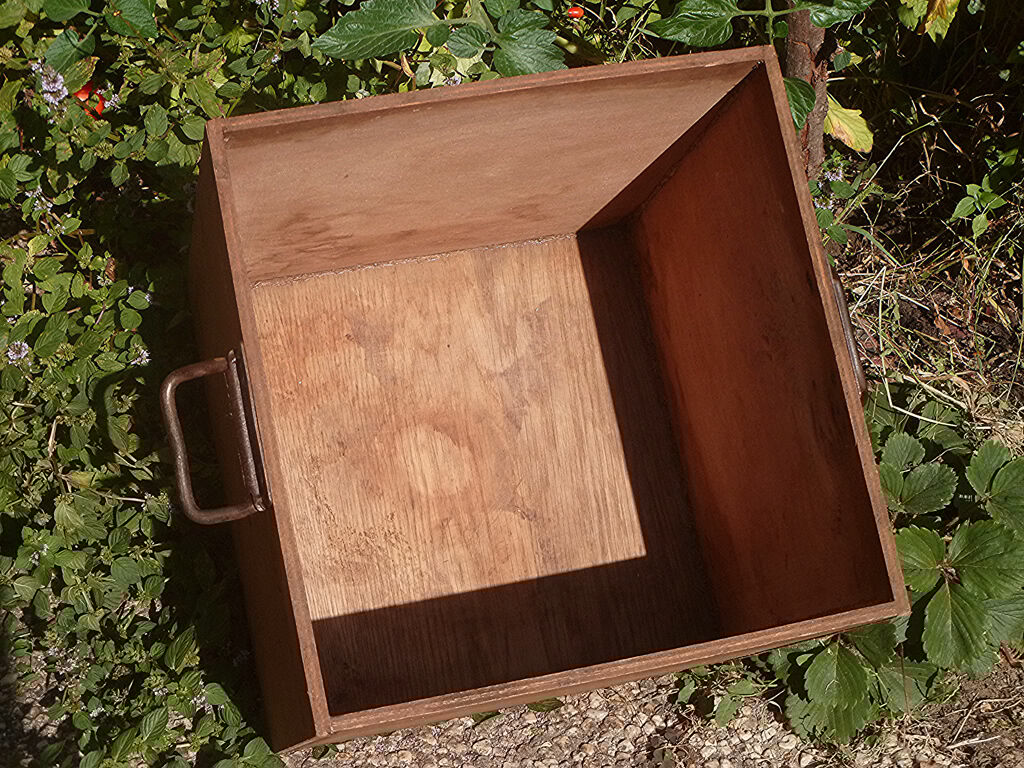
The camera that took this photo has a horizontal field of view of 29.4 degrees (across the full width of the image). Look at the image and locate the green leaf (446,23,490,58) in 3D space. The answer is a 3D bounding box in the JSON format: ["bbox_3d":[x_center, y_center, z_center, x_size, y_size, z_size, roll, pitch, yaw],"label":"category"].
[{"bbox_3d":[-0.035,-0.275,1.568,0.035,0.009,0.026,12,75,-6],"label":"green leaf"}]

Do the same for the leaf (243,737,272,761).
[{"bbox_3d":[-0.206,0.295,1.579,0.026,0.005,0.020,-43,86,-13],"label":"leaf"}]

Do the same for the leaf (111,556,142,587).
[{"bbox_3d":[-0.314,0.153,1.590,0.029,0.006,0.024,40,77,0],"label":"leaf"}]

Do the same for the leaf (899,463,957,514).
[{"bbox_3d":[0.360,0.091,1.693,0.056,0.009,0.040,-29,82,-4],"label":"leaf"}]

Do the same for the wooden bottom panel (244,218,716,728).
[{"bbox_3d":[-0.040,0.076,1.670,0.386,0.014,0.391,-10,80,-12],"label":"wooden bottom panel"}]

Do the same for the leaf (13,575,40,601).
[{"bbox_3d":[-0.376,0.158,1.514,0.021,0.007,0.019,24,74,-2],"label":"leaf"}]

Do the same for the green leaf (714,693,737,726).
[{"bbox_3d":[0.184,0.279,1.675,0.018,0.009,0.031,20,70,3],"label":"green leaf"}]

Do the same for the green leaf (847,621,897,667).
[{"bbox_3d":[0.305,0.221,1.666,0.050,0.014,0.044,29,74,-1],"label":"green leaf"}]

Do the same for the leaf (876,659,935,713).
[{"bbox_3d":[0.340,0.260,1.684,0.050,0.014,0.043,35,74,1],"label":"leaf"}]

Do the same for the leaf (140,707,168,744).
[{"bbox_3d":[-0.286,0.272,1.560,0.018,0.012,0.033,31,71,7],"label":"leaf"}]

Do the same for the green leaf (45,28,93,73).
[{"bbox_3d":[-0.336,-0.252,1.480,0.035,0.009,0.039,41,81,-4],"label":"green leaf"}]

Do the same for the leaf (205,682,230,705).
[{"bbox_3d":[-0.233,0.244,1.542,0.023,0.007,0.017,31,74,0],"label":"leaf"}]

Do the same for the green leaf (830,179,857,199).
[{"bbox_3d":[0.294,-0.173,1.730,0.026,0.006,0.016,23,74,-3],"label":"green leaf"}]

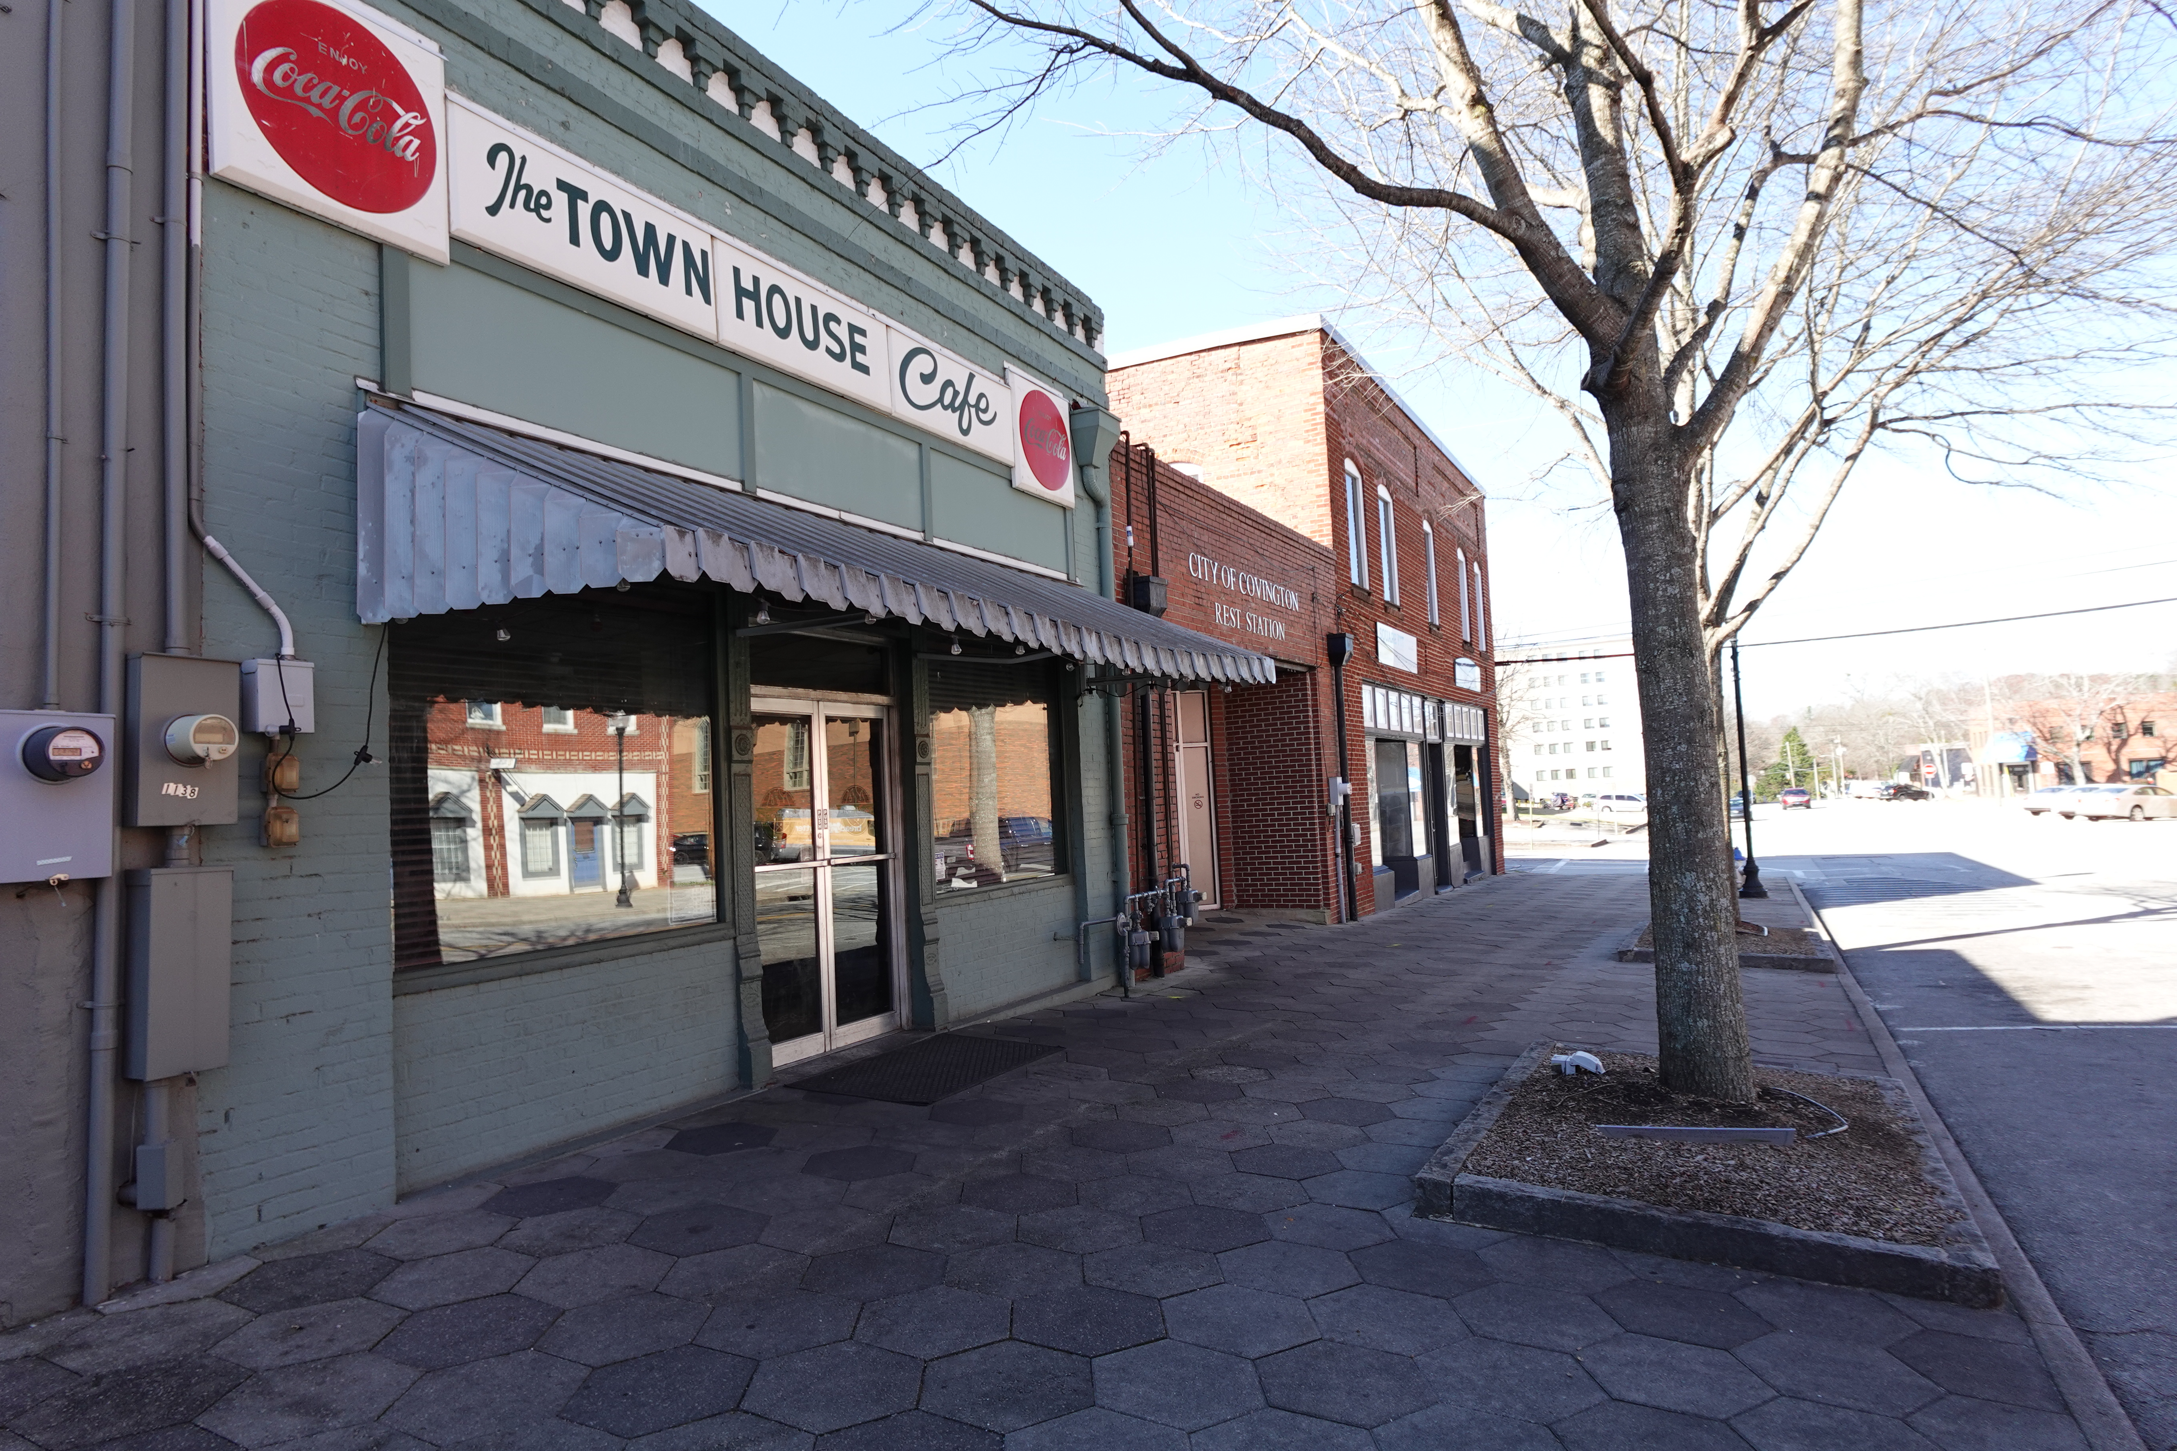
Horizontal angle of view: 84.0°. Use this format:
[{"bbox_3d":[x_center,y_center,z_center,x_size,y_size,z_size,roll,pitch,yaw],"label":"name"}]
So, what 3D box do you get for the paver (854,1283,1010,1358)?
[{"bbox_3d":[-0.462,1.827,3.657,0.455,0.055,0.525,0,-3,-2],"label":"paver"}]

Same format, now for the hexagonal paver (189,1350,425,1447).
[{"bbox_3d":[-2.060,1.808,3.212,0.457,0.060,0.520,0,-3,-2],"label":"hexagonal paver"}]

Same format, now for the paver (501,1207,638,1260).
[{"bbox_3d":[-1.894,1.872,4.415,0.455,0.060,0.525,0,-4,-2],"label":"paver"}]

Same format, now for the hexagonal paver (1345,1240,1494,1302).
[{"bbox_3d":[1.121,1.849,4.061,0.455,0.055,0.525,0,-3,-2],"label":"hexagonal paver"}]

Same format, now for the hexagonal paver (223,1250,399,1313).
[{"bbox_3d":[-2.473,1.798,3.852,0.440,0.060,0.508,0,-4,-2],"label":"hexagonal paver"}]

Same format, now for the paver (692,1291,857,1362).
[{"bbox_3d":[-0.923,1.825,3.637,0.455,0.055,0.525,0,-3,-2],"label":"paver"}]

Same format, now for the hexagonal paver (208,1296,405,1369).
[{"bbox_3d":[-2.303,1.818,3.586,0.455,0.060,0.525,0,-4,-2],"label":"hexagonal paver"}]

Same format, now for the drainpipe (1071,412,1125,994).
[{"bbox_3d":[0.196,-0.235,10.012,0.250,4.720,0.430,-5,-4,27],"label":"drainpipe"}]

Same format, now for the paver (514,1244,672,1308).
[{"bbox_3d":[-1.628,1.850,4.004,0.457,0.060,0.520,0,-3,-2],"label":"paver"}]

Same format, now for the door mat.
[{"bbox_3d":[-0.896,1.972,7.026,0.890,0.012,1.520,-1,-3,27],"label":"door mat"}]

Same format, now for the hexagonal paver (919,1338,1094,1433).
[{"bbox_3d":[-0.217,1.811,3.278,0.455,0.055,0.525,0,-3,-2],"label":"hexagonal paver"}]

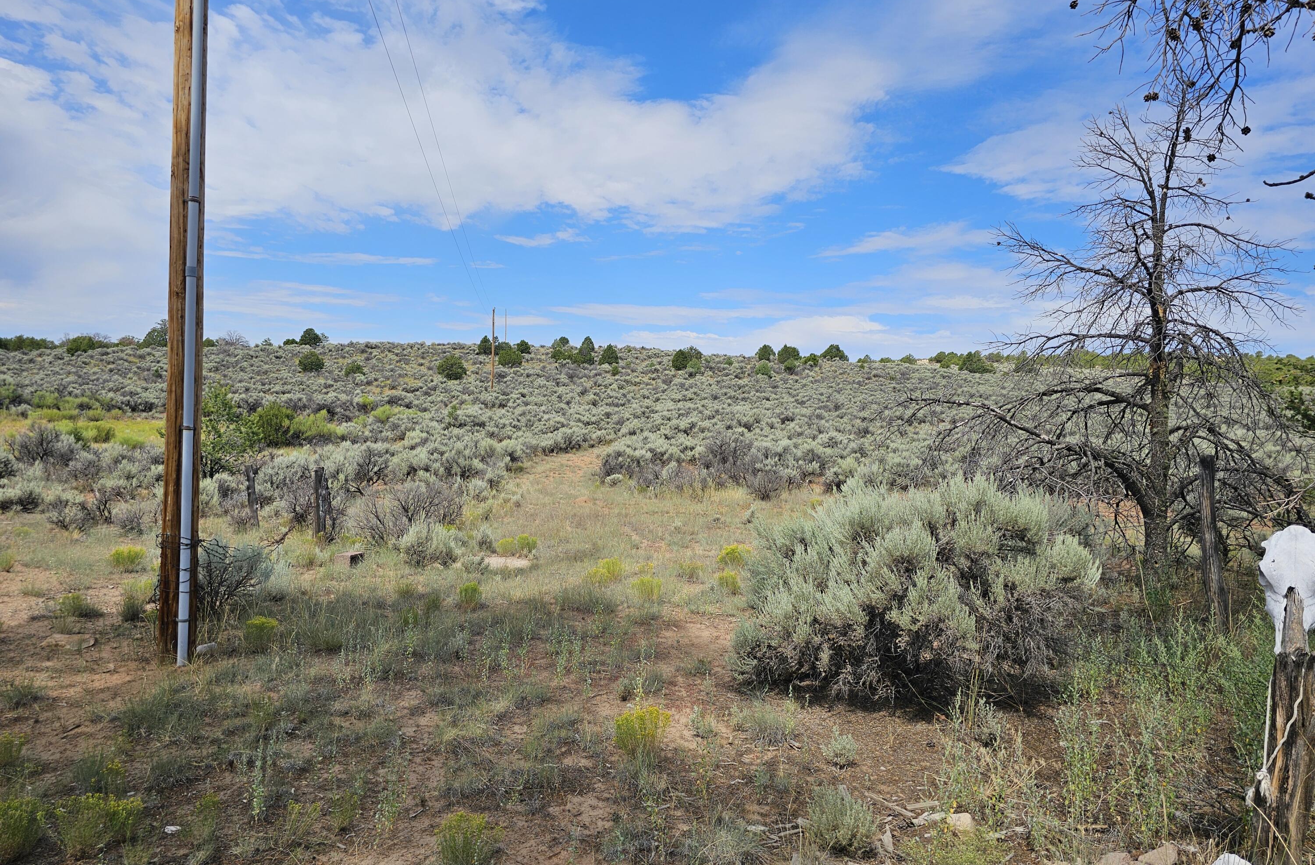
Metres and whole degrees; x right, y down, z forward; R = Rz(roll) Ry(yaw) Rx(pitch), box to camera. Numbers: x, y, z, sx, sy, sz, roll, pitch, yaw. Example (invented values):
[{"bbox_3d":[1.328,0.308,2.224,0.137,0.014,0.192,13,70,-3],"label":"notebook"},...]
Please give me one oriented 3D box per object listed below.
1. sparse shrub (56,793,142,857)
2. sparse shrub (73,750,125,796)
[{"bbox_3d":[-2.080,1.442,3.258,0.271,0.193,0.244,1,1,-32],"label":"sparse shrub"},{"bbox_3d":[-2.411,1.467,3.770,0.220,0.190,0.200,1,1,0],"label":"sparse shrub"}]

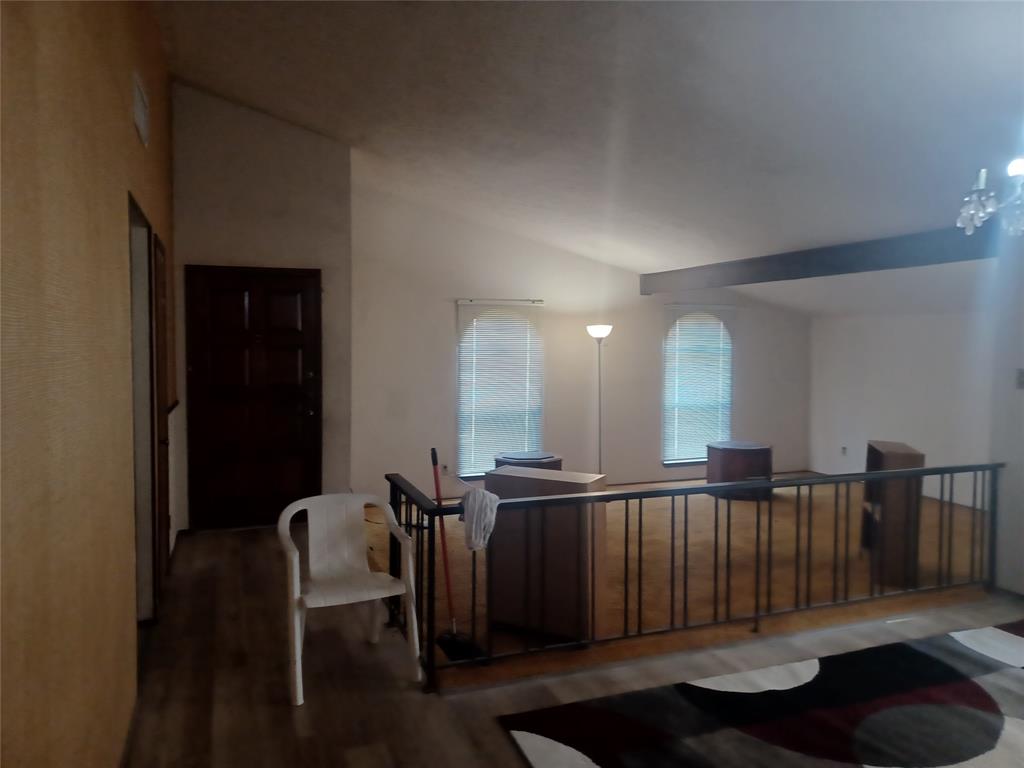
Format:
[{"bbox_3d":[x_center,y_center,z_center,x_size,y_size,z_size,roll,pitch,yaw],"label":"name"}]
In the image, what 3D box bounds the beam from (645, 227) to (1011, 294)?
[{"bbox_3d":[2.122,-0.951,6.102,0.140,0.220,3.830,-1,4,-21],"label":"beam"}]

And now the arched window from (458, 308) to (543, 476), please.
[{"bbox_3d":[-0.095,0.064,7.320,0.900,1.690,0.060,-1,4,-21],"label":"arched window"}]

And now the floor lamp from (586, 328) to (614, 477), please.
[{"bbox_3d":[0.860,0.255,7.298,0.270,1.690,0.270,1,3,0],"label":"floor lamp"}]

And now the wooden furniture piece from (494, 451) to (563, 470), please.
[{"bbox_3d":[0.146,0.892,6.556,0.620,0.490,0.620,0,3,-7],"label":"wooden furniture piece"}]

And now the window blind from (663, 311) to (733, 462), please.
[{"bbox_3d":[2.064,0.035,8.198,0.910,1.660,0.090,-1,4,-21],"label":"window blind"}]

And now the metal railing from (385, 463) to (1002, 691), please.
[{"bbox_3d":[1.156,0.883,4.181,3.600,0.800,0.890,-1,4,-21],"label":"metal railing"}]

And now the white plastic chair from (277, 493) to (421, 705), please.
[{"bbox_3d":[-0.750,0.926,3.370,0.560,0.770,0.580,-1,4,-25],"label":"white plastic chair"}]

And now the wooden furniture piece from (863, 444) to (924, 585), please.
[{"bbox_3d":[2.555,0.841,4.983,0.260,0.820,0.580,1,3,16],"label":"wooden furniture piece"}]

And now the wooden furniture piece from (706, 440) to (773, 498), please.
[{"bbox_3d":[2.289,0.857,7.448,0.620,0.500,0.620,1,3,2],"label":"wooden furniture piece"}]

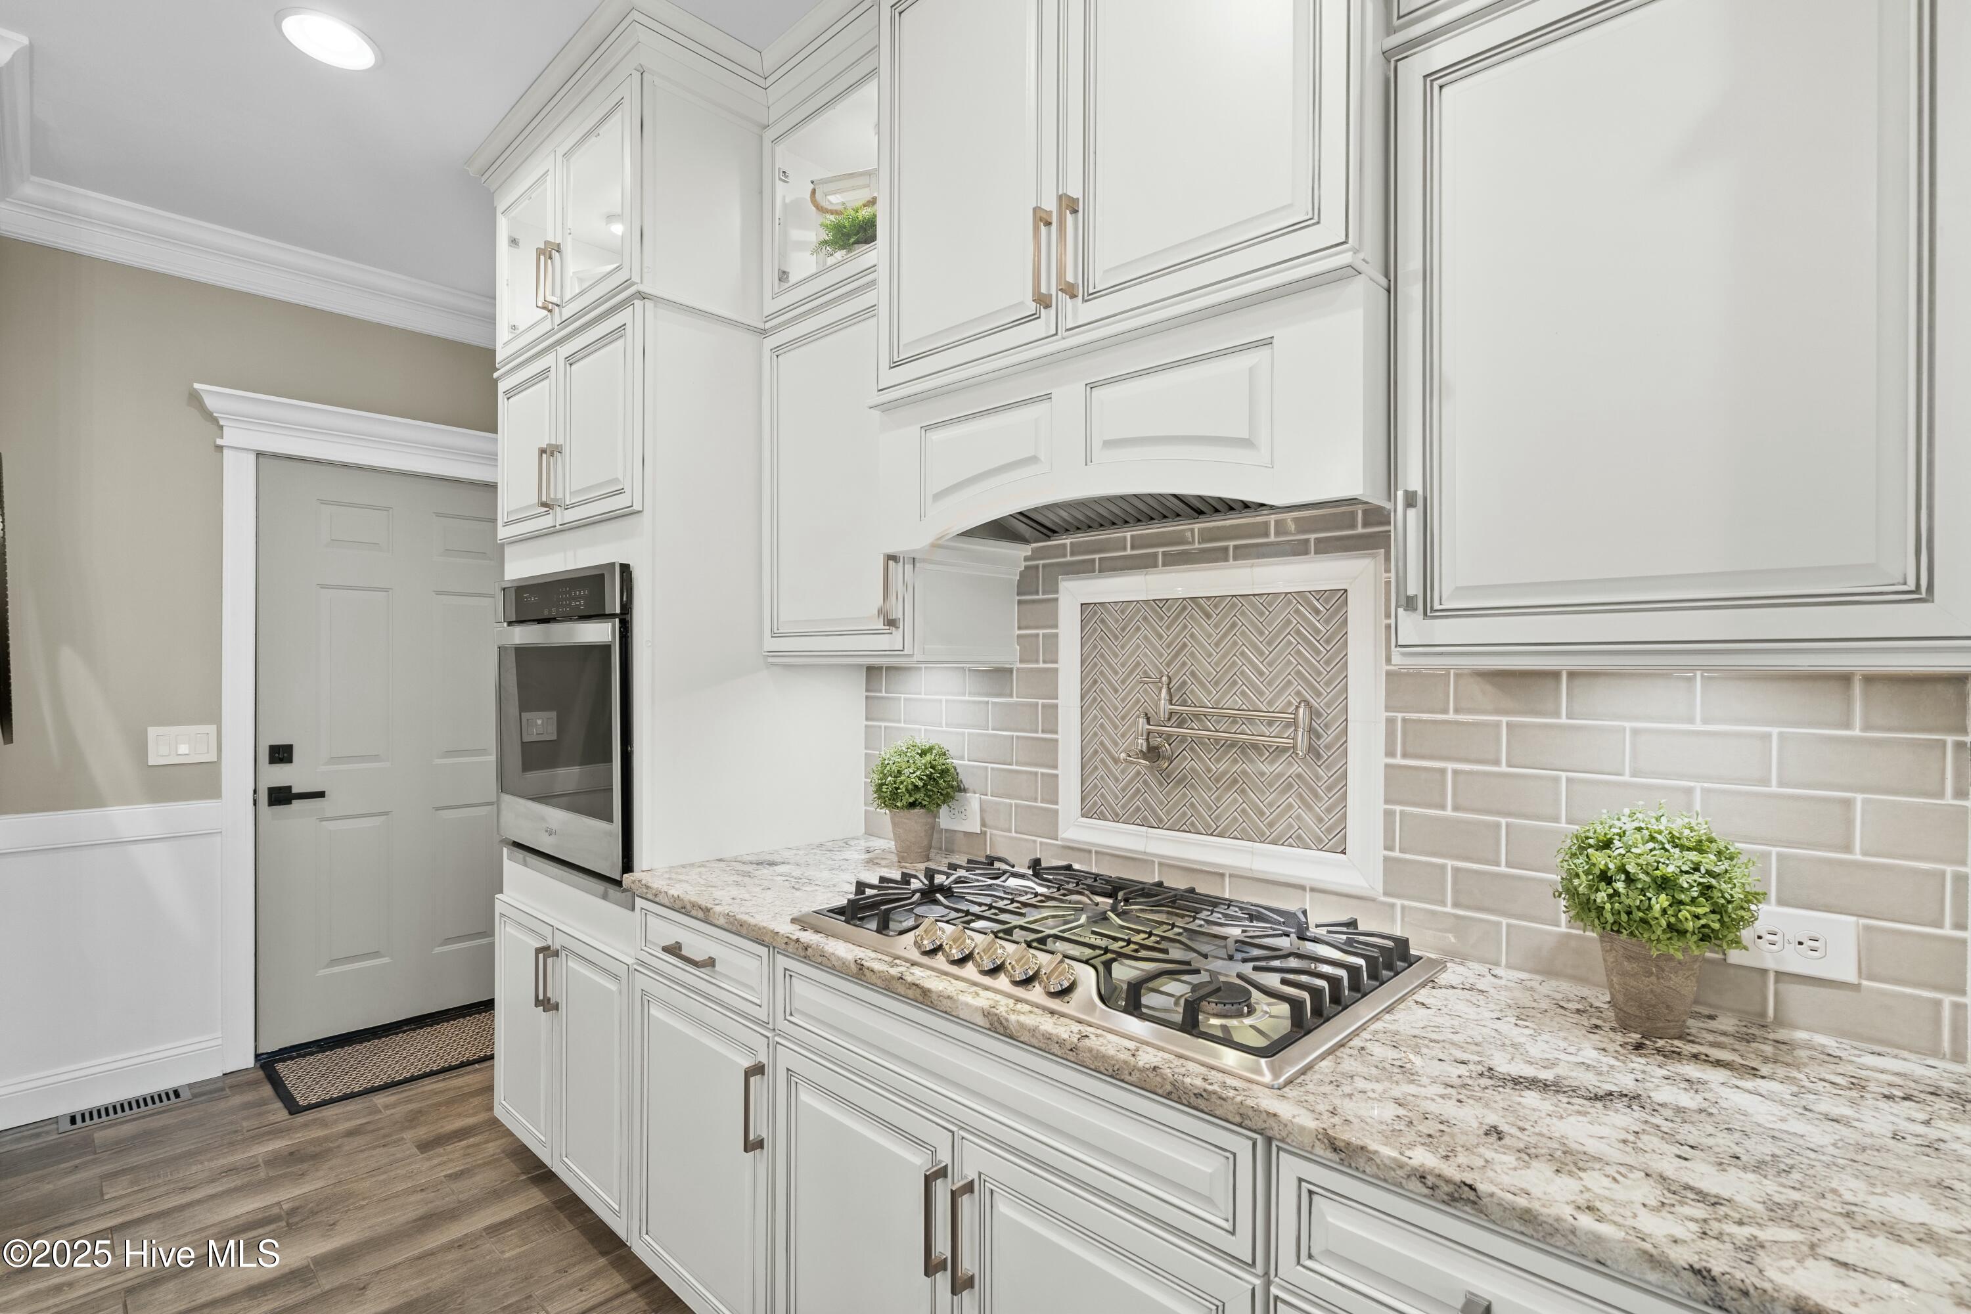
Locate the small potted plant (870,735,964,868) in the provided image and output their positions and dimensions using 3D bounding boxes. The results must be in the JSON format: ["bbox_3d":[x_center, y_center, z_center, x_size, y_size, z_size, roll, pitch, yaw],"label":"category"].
[{"bbox_3d":[-0.167,0.338,2.047,0.208,0.279,0.208,0,0,0],"label":"small potted plant"}]

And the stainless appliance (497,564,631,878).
[{"bbox_3d":[-0.888,0.154,2.385,0.760,0.717,0.615,0,0,43],"label":"stainless appliance"}]

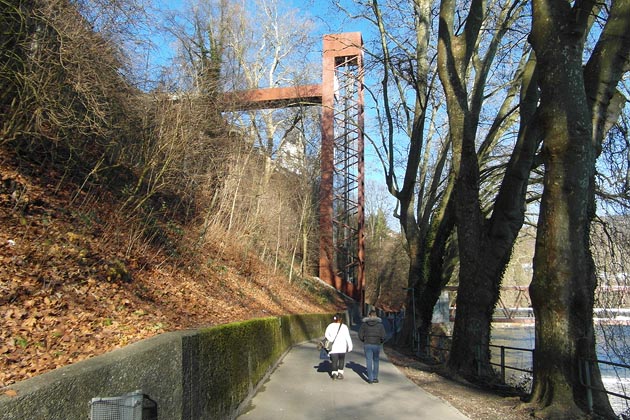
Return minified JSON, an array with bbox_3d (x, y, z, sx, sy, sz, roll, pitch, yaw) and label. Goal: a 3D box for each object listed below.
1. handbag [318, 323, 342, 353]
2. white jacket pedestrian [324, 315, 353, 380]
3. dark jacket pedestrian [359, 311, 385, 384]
[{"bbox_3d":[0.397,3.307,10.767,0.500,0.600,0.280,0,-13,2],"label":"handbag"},{"bbox_3d":[0.619,3.483,10.787,0.680,1.586,0.450,0,-13,2],"label":"white jacket pedestrian"},{"bbox_3d":[1.400,3.329,10.355,0.620,1.716,0.400,0,-13,2],"label":"dark jacket pedestrian"}]

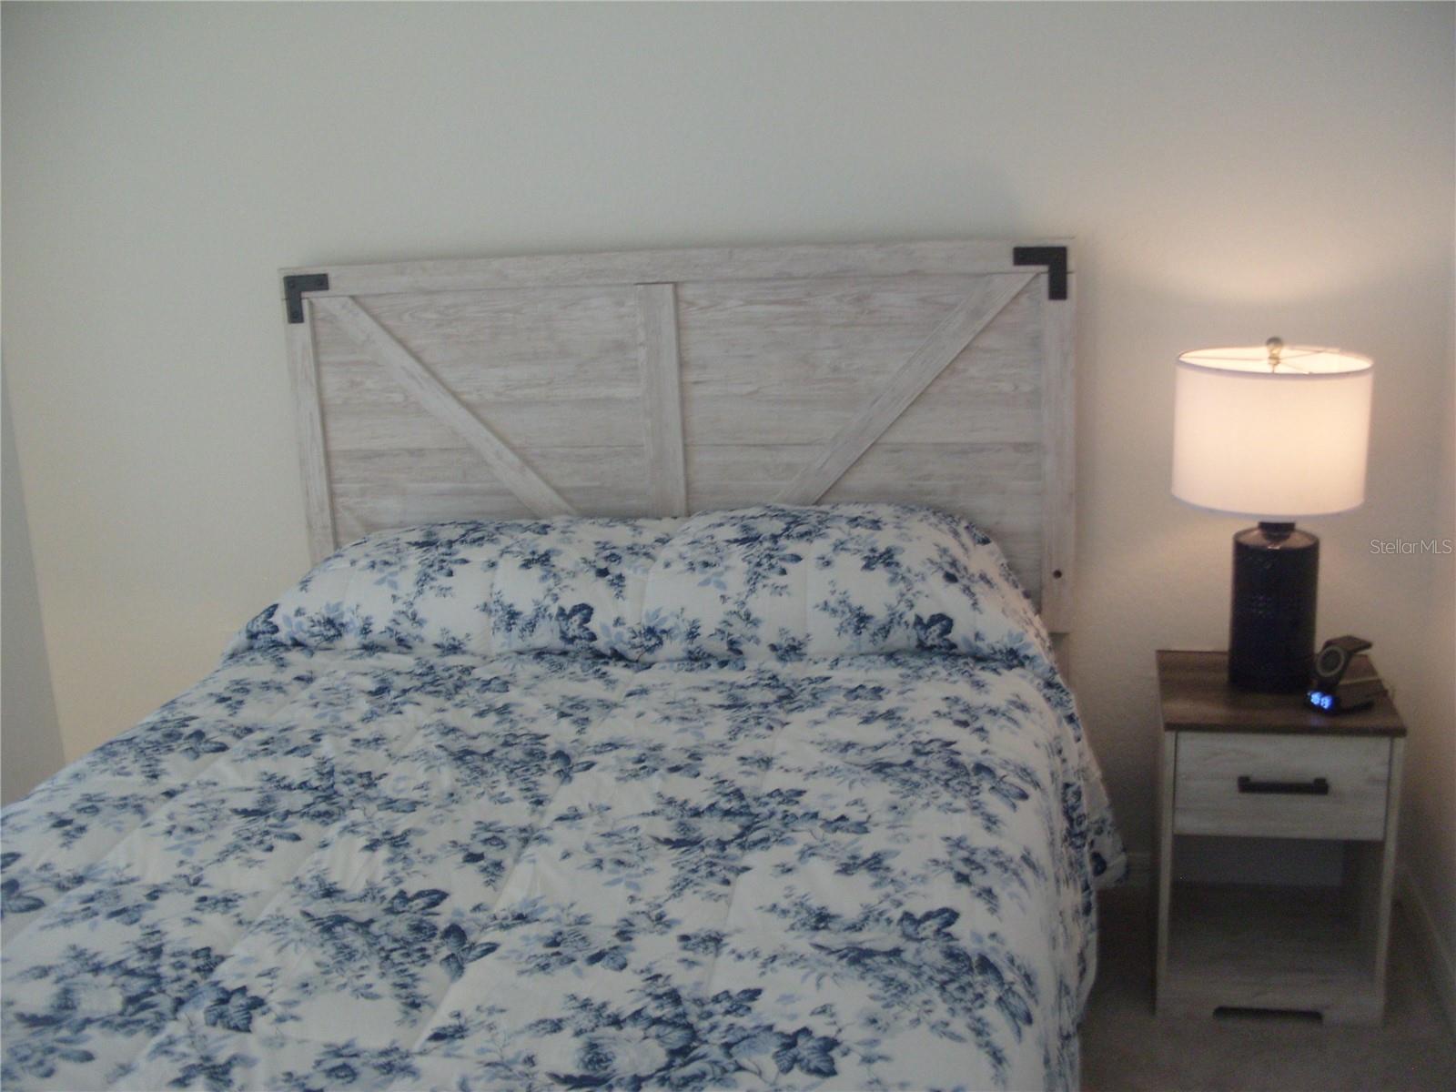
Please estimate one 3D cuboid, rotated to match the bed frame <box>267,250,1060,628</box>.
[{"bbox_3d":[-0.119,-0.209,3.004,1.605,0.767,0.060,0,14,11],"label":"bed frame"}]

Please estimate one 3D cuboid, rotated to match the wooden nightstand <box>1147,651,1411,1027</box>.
[{"bbox_3d":[1.010,0.533,2.777,0.388,0.563,0.400,1,14,13],"label":"wooden nightstand"}]

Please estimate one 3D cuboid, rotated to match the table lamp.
[{"bbox_3d":[0.987,-0.060,2.680,0.335,0.636,0.335,1,14,13],"label":"table lamp"}]

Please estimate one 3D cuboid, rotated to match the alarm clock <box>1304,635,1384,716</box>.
[{"bbox_3d":[1.084,0.223,2.600,0.120,0.116,0.075,-13,17,-37],"label":"alarm clock"}]

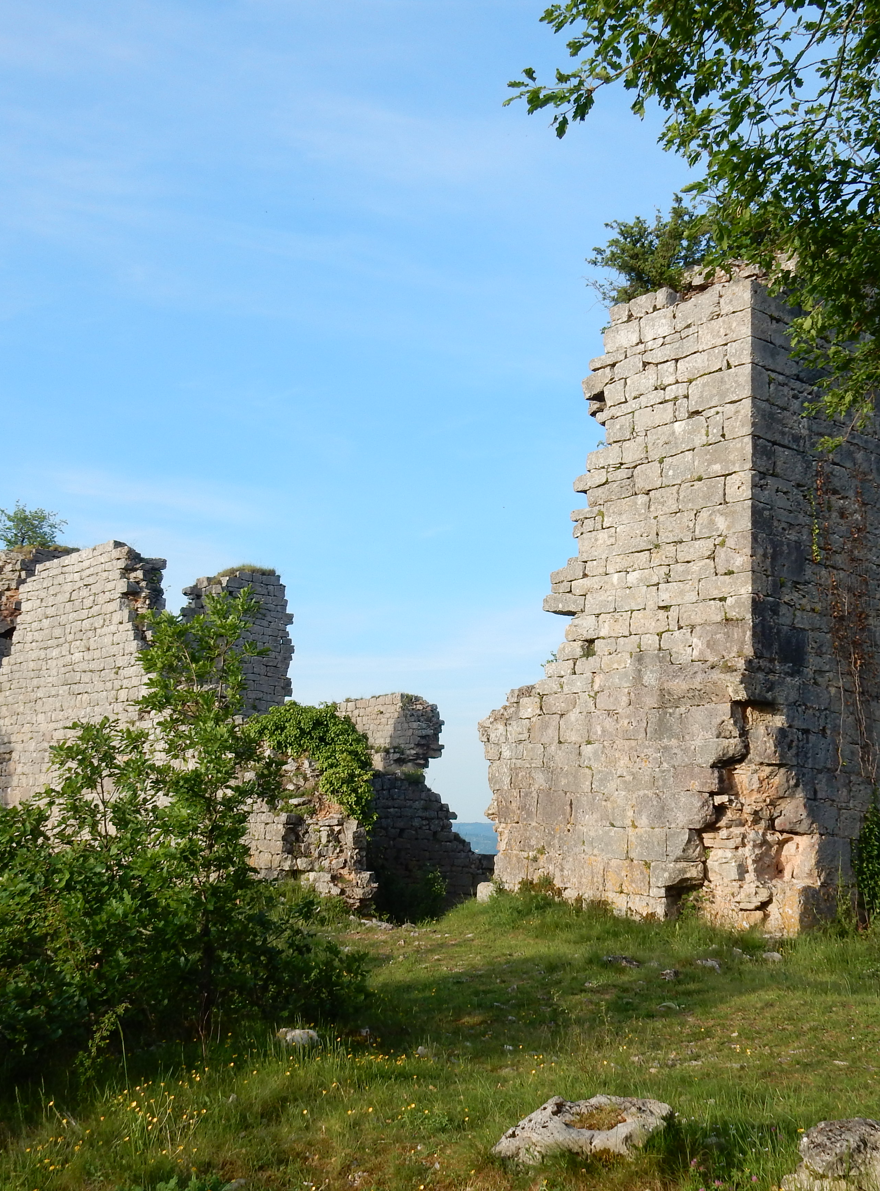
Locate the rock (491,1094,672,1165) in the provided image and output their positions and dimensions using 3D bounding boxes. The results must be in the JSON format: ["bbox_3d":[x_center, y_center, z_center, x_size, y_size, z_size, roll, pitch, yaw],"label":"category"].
[{"bbox_3d":[0.642,2.530,6.595,0.810,0.230,0.580,2,-10,0],"label":"rock"}]

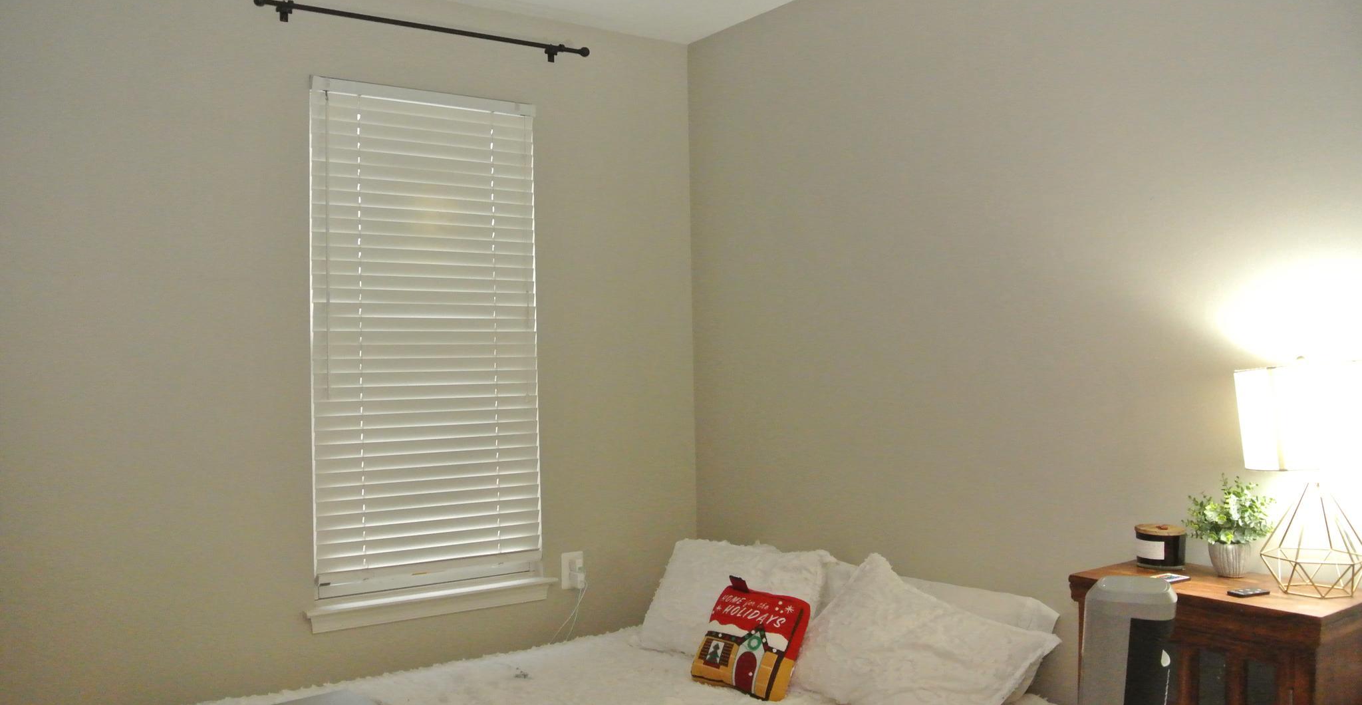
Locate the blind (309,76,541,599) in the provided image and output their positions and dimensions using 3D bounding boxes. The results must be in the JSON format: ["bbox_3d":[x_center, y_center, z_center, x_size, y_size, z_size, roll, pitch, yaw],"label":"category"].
[{"bbox_3d":[-0.802,-0.063,3.303,0.742,1.573,0.060,0,-1,-32],"label":"blind"}]

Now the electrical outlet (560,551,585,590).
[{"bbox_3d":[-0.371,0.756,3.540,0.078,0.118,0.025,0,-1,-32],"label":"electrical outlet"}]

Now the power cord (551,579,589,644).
[{"bbox_3d":[-0.379,0.884,3.487,0.125,0.215,0.070,0,-1,-32],"label":"power cord"}]

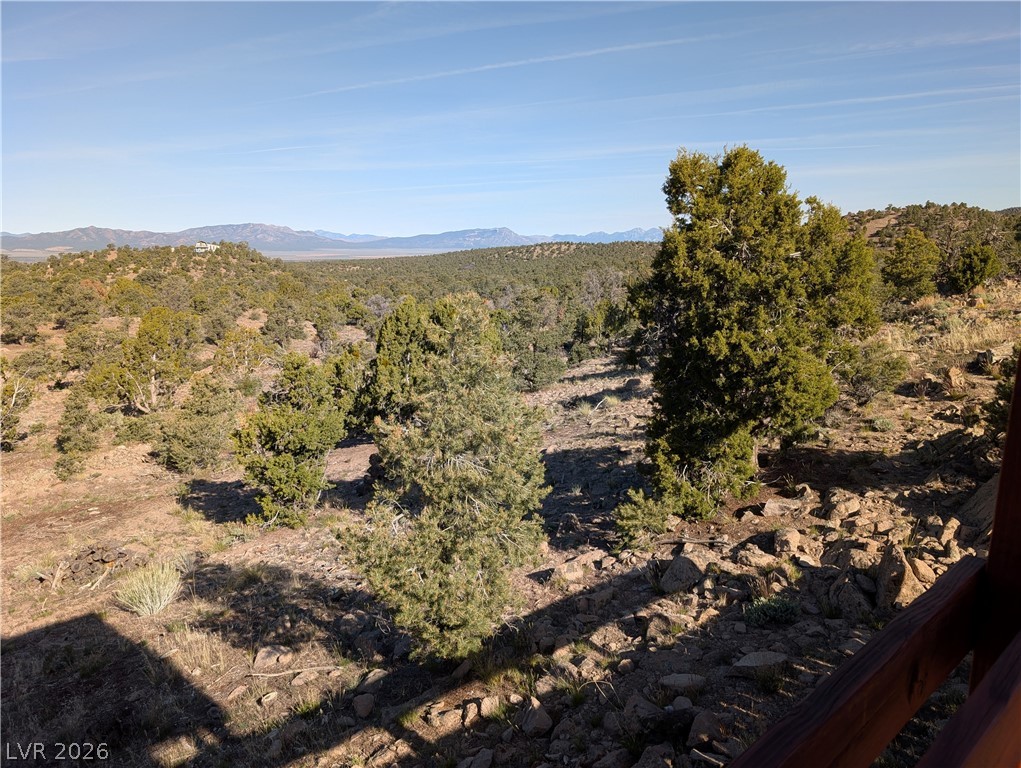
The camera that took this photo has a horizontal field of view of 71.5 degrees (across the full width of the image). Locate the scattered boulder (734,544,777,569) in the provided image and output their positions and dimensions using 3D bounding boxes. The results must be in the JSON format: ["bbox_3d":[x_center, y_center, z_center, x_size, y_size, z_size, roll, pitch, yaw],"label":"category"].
[{"bbox_3d":[3.479,2.419,10.023,0.584,0.260,0.467,4,12,20],"label":"scattered boulder"}]

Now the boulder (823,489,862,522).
[{"bbox_3d":[3.739,1.368,7.984,0.405,0.356,0.324,5,12,26],"label":"boulder"}]

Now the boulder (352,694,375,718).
[{"bbox_3d":[-1.558,3.423,7.485,0.230,0.169,0.184,-3,11,-13],"label":"boulder"}]

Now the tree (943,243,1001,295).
[{"bbox_3d":[21.872,-5.443,33.386,2.373,2.404,2.255,7,13,32],"label":"tree"}]

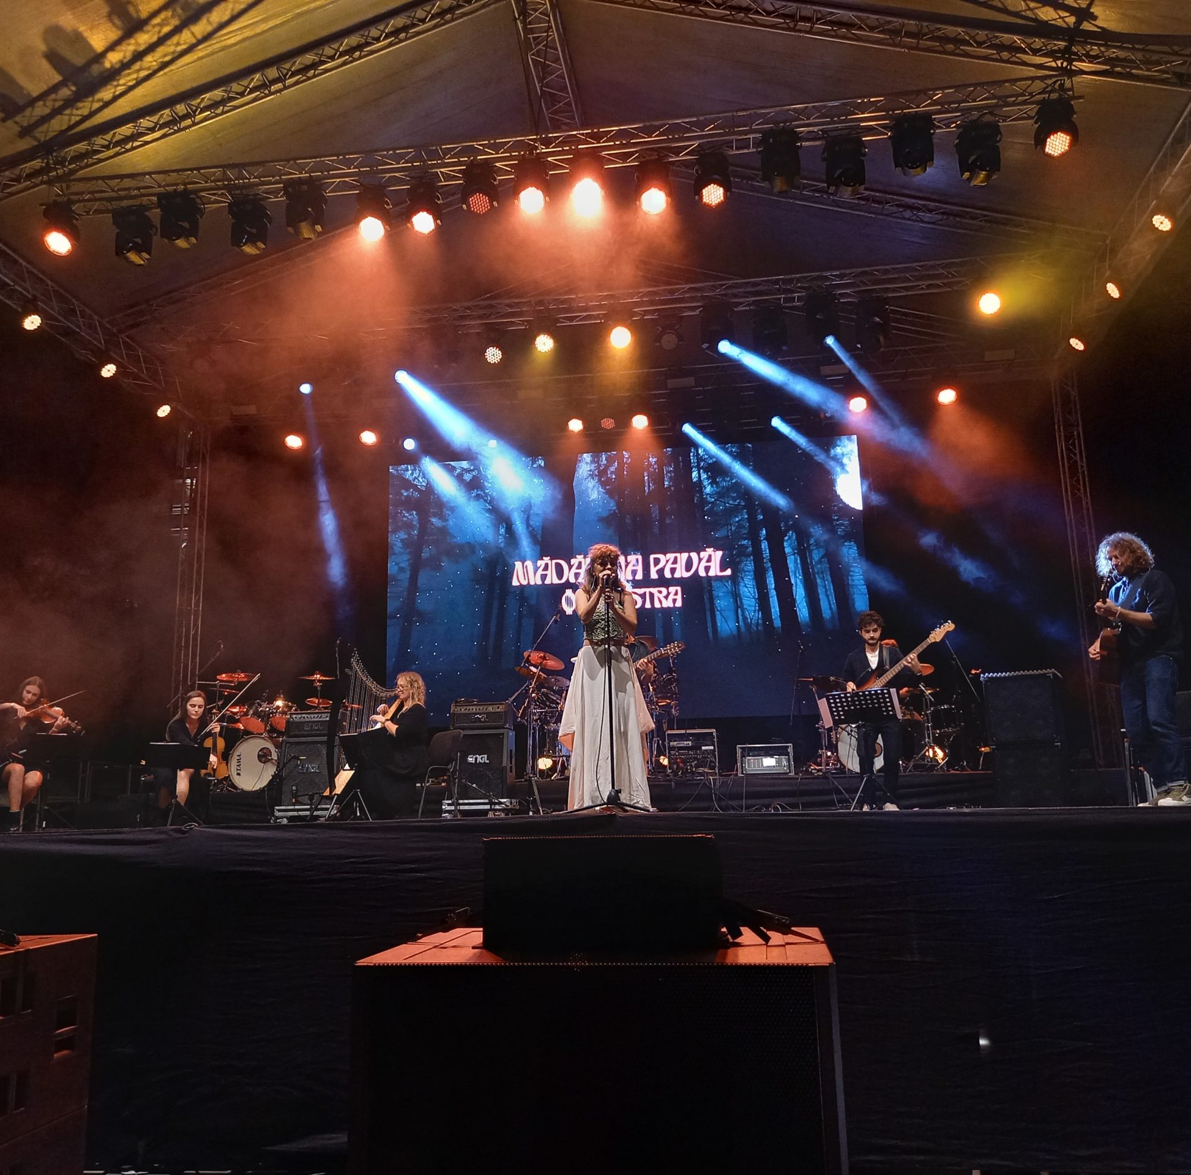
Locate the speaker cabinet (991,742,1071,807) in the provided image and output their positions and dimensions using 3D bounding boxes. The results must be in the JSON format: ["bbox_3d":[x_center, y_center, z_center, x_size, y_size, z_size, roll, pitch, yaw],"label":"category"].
[{"bbox_3d":[3.908,1.702,10.127,0.600,0.590,0.440,-8,-14,27],"label":"speaker cabinet"}]

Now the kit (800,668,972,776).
[{"bbox_3d":[3.246,1.484,12.635,1.750,1.170,1.400,-3,-12,8],"label":"kit"}]

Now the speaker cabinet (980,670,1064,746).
[{"bbox_3d":[3.929,1.125,10.412,0.620,0.625,0.450,-6,-12,25],"label":"speaker cabinet"}]

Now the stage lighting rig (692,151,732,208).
[{"bbox_3d":[1.080,-3.791,10.500,0.340,0.430,0.300,-3,-12,6],"label":"stage lighting rig"}]

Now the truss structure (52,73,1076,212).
[{"bbox_3d":[-0.605,-4.186,10.961,10.005,0.300,0.300,-3,-12,8],"label":"truss structure"}]

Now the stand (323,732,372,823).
[{"bbox_3d":[-1.998,1.557,9.353,0.470,0.770,0.400,-9,-14,32],"label":"stand"}]

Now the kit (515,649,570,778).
[{"bbox_3d":[-0.014,1.416,12.913,1.750,1.460,1.400,-3,-12,8],"label":"kit"}]

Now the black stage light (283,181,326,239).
[{"bbox_3d":[-2.830,-3.670,11.015,0.390,0.470,0.330,-2,-7,3],"label":"black stage light"}]

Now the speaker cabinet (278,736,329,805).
[{"bbox_3d":[-3.328,2.198,13.464,0.710,0.780,0.370,-3,-12,6],"label":"speaker cabinet"}]

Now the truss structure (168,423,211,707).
[{"bbox_3d":[-5.847,0.432,16.350,0.290,5.800,0.290,-3,-12,7],"label":"truss structure"}]

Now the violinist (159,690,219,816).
[{"bbox_3d":[-3.638,1.522,10.113,0.560,1.230,0.780,1,-12,-12],"label":"violinist"}]

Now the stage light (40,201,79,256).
[{"bbox_3d":[-5.401,-3.625,11.412,0.350,0.460,0.280,-2,-12,4],"label":"stage light"}]

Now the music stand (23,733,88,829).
[{"bbox_3d":[-4.083,1.477,8.550,0.480,0.750,0.420,5,-14,-29],"label":"music stand"}]

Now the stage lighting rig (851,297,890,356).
[{"bbox_3d":[3.252,-3.125,13.414,0.380,0.590,0.340,0,-11,-4],"label":"stage lighting rig"}]

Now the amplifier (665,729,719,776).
[{"bbox_3d":[1.030,1.771,12.100,0.540,0.490,0.420,-3,-12,7],"label":"amplifier"}]

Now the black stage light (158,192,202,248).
[{"bbox_3d":[-4.126,-3.654,11.234,0.370,0.490,0.290,-3,-12,8],"label":"black stage light"}]

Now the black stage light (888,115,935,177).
[{"bbox_3d":[2.880,-4.018,10.300,0.370,0.500,0.290,-3,-12,8],"label":"black stage light"}]

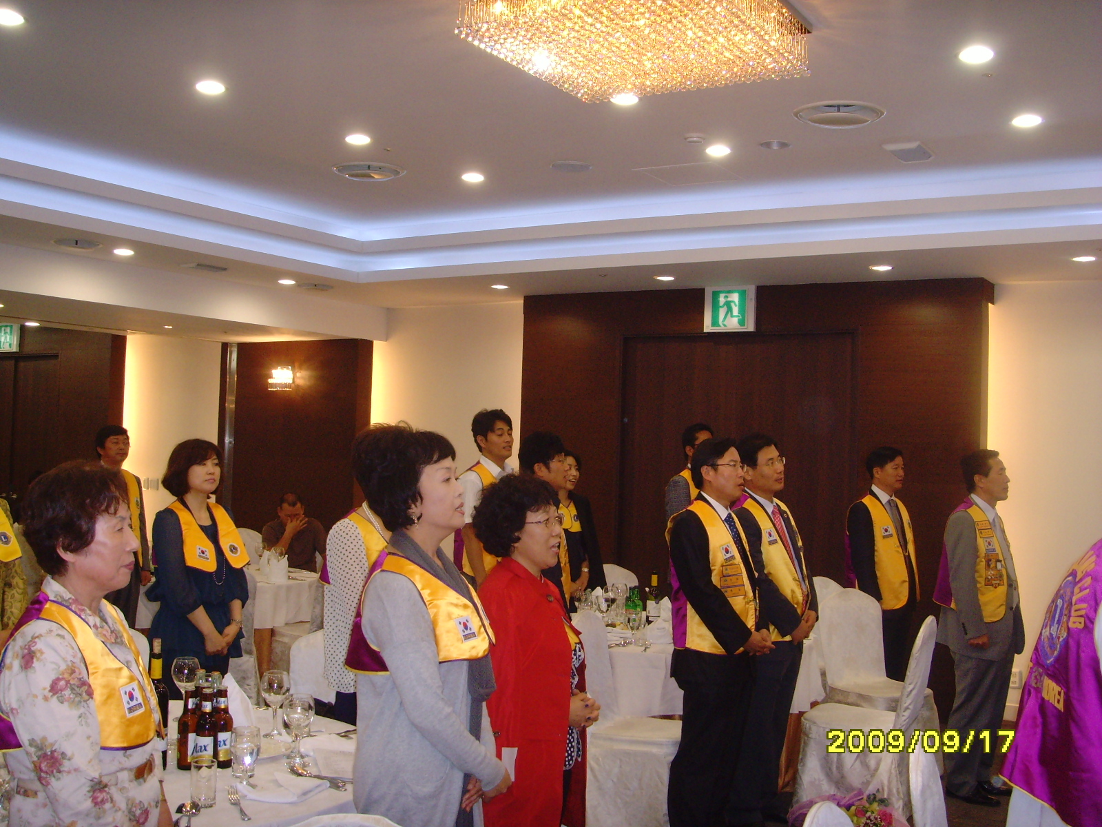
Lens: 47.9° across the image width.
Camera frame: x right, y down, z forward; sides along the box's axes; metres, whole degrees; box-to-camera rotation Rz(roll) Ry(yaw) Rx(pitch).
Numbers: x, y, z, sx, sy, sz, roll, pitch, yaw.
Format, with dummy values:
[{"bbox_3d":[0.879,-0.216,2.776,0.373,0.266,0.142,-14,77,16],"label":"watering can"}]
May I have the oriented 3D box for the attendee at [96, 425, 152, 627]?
[{"bbox_3d":[-2.718,0.923,7.800,0.330,1.700,0.500,1,-2,28],"label":"attendee"}]

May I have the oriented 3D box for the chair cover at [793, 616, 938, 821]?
[{"bbox_3d":[1.437,1.385,5.740,0.620,0.930,0.470,1,-2,18],"label":"chair cover"}]

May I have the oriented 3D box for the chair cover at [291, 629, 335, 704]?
[{"bbox_3d":[-0.860,1.285,4.600,0.470,0.930,0.600,2,-1,11],"label":"chair cover"}]

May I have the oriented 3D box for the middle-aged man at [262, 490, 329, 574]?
[{"bbox_3d":[-1.811,1.182,8.750,0.520,1.230,0.720,2,-1,4],"label":"middle-aged man"}]

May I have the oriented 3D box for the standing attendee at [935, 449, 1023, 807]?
[{"bbox_3d":[2.063,1.012,5.980,0.340,1.670,0.520,1,-2,34],"label":"standing attendee"}]

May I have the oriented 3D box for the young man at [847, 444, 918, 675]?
[{"bbox_3d":[1.871,1.035,7.000,0.510,1.720,0.330,3,-2,-40],"label":"young man"}]

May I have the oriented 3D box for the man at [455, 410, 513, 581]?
[{"bbox_3d":[-0.301,0.883,6.150,0.320,1.790,0.500,1,-2,36],"label":"man"}]

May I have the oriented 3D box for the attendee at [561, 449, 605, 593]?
[{"bbox_3d":[0.116,1.007,6.800,0.300,1.600,0.470,0,-2,42],"label":"attendee"}]

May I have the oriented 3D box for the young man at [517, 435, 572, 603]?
[{"bbox_3d":[-0.066,0.952,6.100,0.340,1.720,0.500,1,-2,20],"label":"young man"}]

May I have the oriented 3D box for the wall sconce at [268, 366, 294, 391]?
[{"bbox_3d":[-2.303,-0.301,10.579,0.190,0.215,0.130,1,-2,32],"label":"wall sconce"}]

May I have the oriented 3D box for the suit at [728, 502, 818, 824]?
[{"bbox_3d":[0.956,1.094,5.480,0.360,1.430,0.520,0,-2,44],"label":"suit"}]

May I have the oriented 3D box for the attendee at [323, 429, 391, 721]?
[{"bbox_3d":[-0.634,0.899,4.450,0.320,1.650,0.470,1,-2,32],"label":"attendee"}]

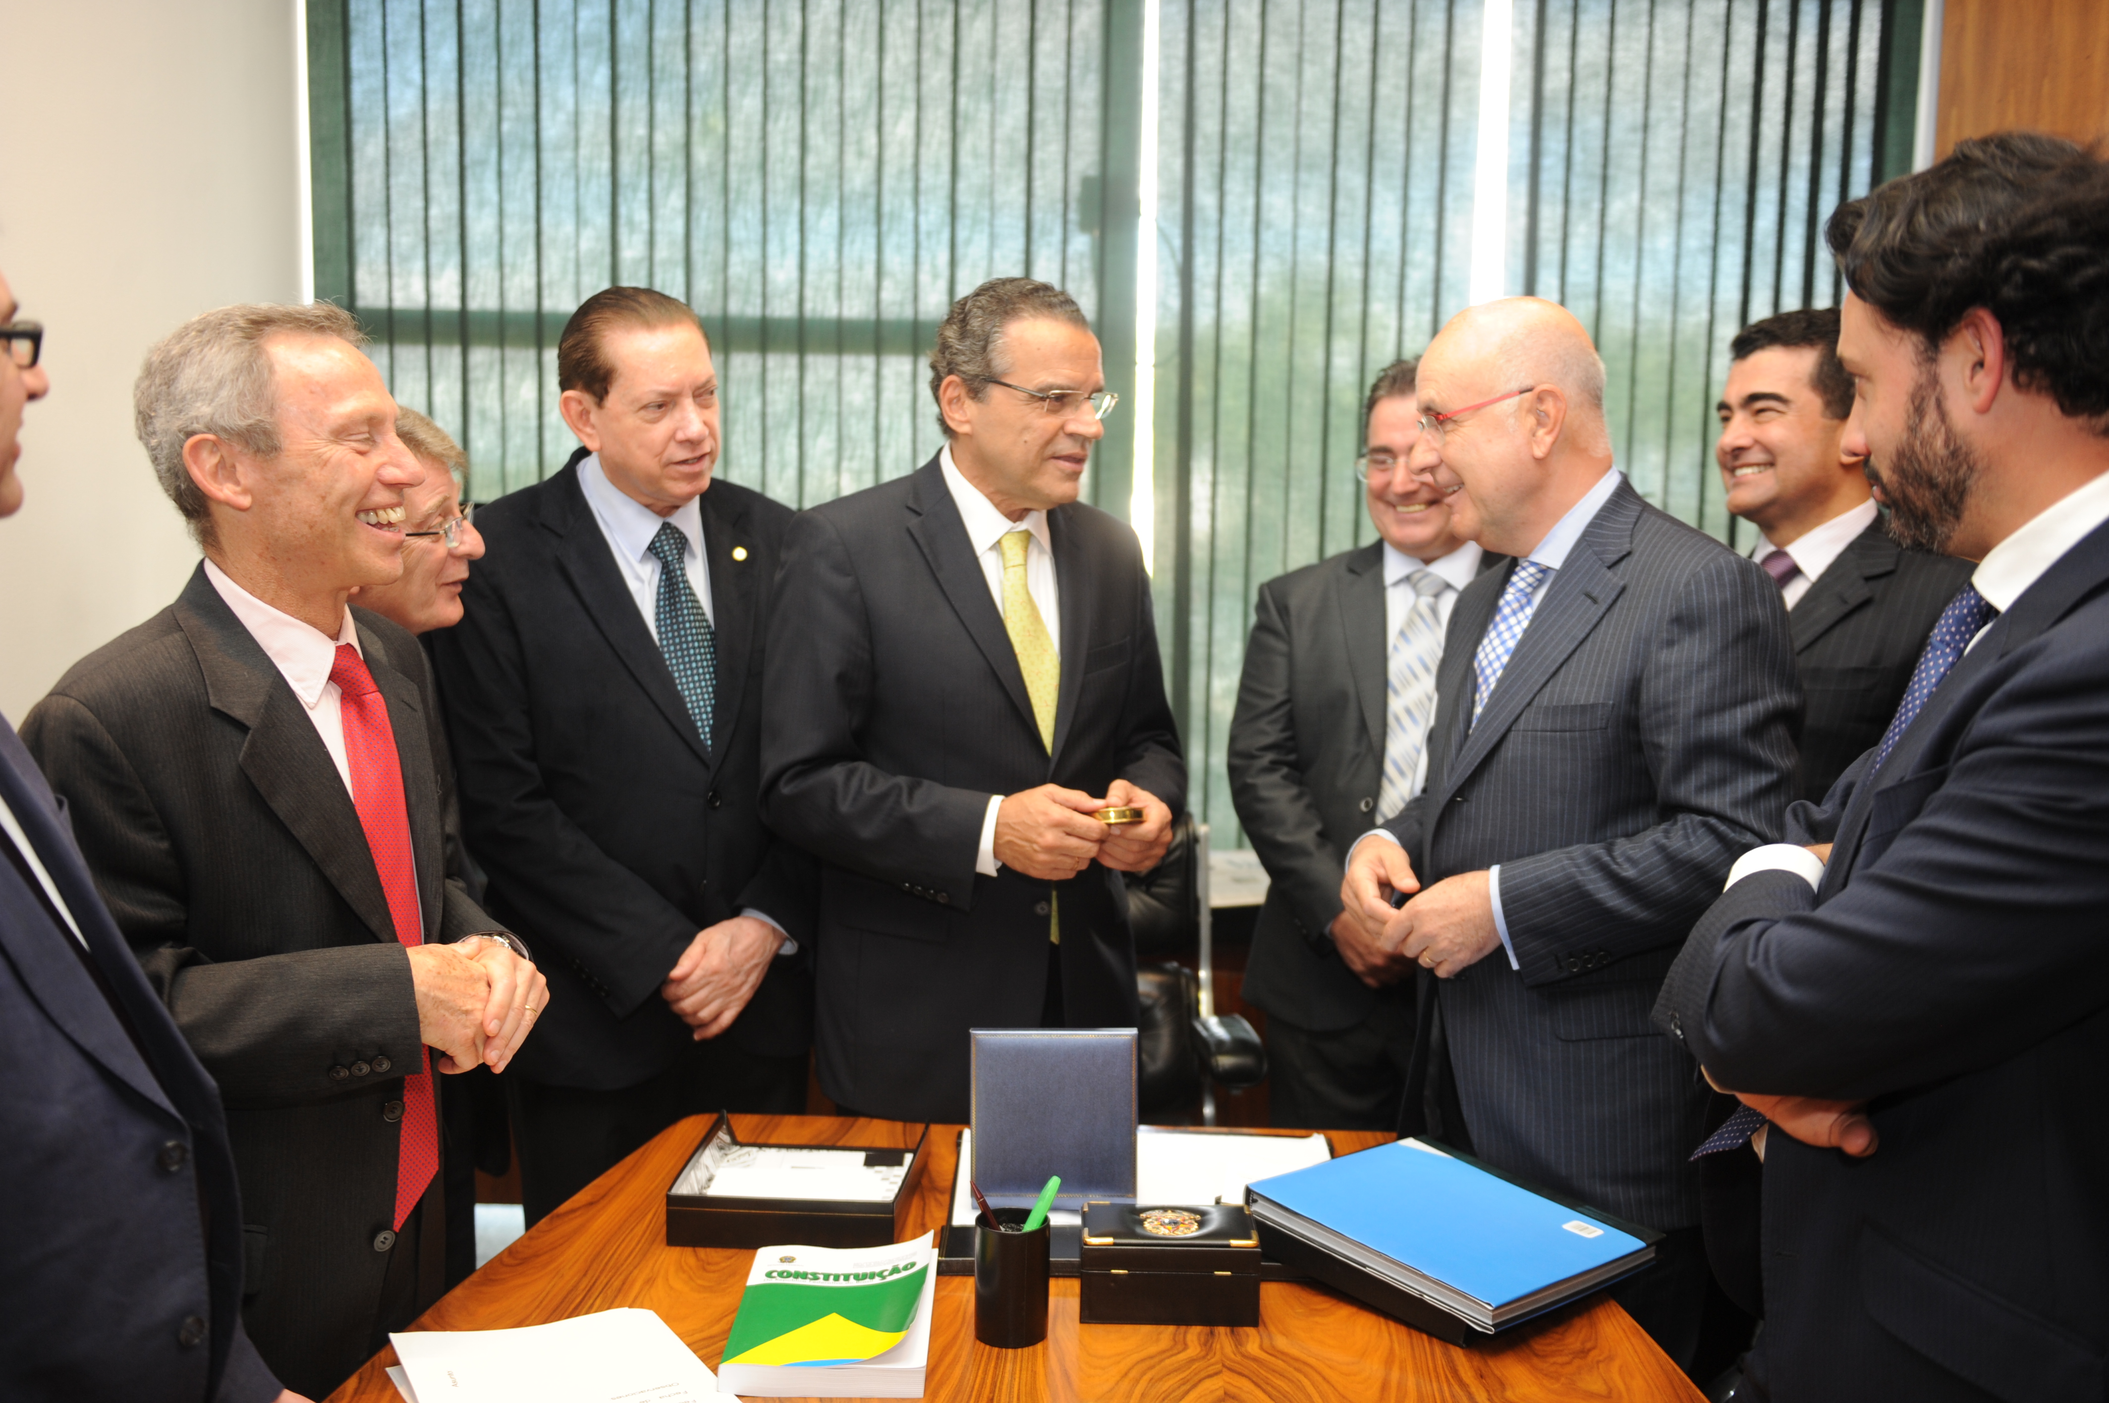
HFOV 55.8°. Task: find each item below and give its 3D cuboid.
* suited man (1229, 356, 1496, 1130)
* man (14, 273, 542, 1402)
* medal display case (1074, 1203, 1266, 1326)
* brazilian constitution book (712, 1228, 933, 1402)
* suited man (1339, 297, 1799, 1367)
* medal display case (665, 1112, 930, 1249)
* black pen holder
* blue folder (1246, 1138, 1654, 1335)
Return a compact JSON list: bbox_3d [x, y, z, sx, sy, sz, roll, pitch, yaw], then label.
[{"bbox_3d":[0.447,0.410,2.512,0.530,1.670,0.360,3,7,17],"label":"suited man"},{"bbox_3d":[-0.659,0.483,1.778,0.390,1.651,0.500,5,8,30],"label":"man"},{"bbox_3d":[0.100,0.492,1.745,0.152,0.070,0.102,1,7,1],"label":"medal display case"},{"bbox_3d":[-0.183,0.515,1.673,0.162,0.031,0.236,1,7,-1],"label":"brazilian constitution book"},{"bbox_3d":[0.501,0.450,2.043,0.410,1.699,0.520,-3,8,-30],"label":"suited man"},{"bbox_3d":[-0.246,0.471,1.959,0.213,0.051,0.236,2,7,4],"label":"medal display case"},{"bbox_3d":[-0.035,0.484,1.671,0.062,0.098,0.062,1,7,0],"label":"black pen holder"},{"bbox_3d":[0.362,0.481,1.828,0.220,0.025,0.302,-6,12,-37],"label":"blue folder"}]

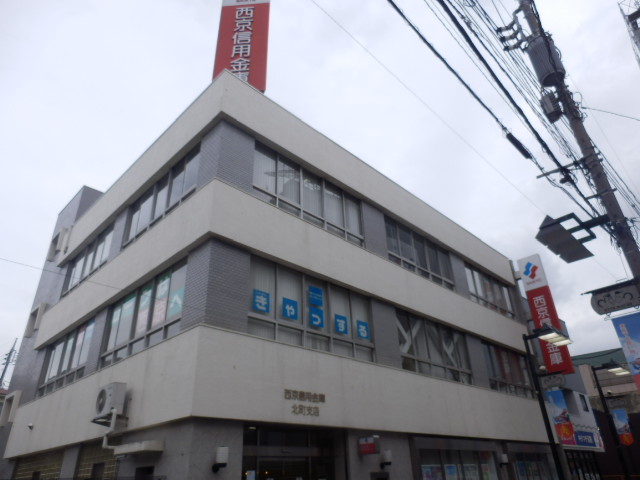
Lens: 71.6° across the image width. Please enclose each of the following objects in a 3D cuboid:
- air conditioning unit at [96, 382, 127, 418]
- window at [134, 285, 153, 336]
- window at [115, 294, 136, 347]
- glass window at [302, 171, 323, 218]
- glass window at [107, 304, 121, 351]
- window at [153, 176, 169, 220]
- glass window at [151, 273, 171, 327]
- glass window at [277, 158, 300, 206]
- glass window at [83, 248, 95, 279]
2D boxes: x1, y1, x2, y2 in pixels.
[{"bbox_3d":[-4.641,3.593,9.900,0.778,0.630,0.285,-27,-37,37],"label":"air conditioning unit"},{"bbox_3d":[-4.578,1.838,11.541,0.671,1.291,0.080,-27,-37,37],"label":"window"},{"bbox_3d":[-5.304,2.203,12.168,0.956,1.261,0.080,-27,-37,37],"label":"window"},{"bbox_3d":[-0.210,-1.412,13.432,0.080,1.433,0.834,-27,-37,37],"label":"glass window"},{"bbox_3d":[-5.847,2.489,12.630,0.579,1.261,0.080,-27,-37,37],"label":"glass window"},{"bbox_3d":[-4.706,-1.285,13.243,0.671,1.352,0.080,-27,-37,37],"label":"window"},{"bbox_3d":[-3.920,1.489,10.982,0.722,1.301,0.080,-27,-37,37],"label":"glass window"},{"bbox_3d":[-0.877,-1.716,12.835,0.080,1.464,0.895,-27,-37,37],"label":"glass window"},{"bbox_3d":[-8.584,0.819,16.513,0.712,1.189,0.080,-27,-37,37],"label":"glass window"}]

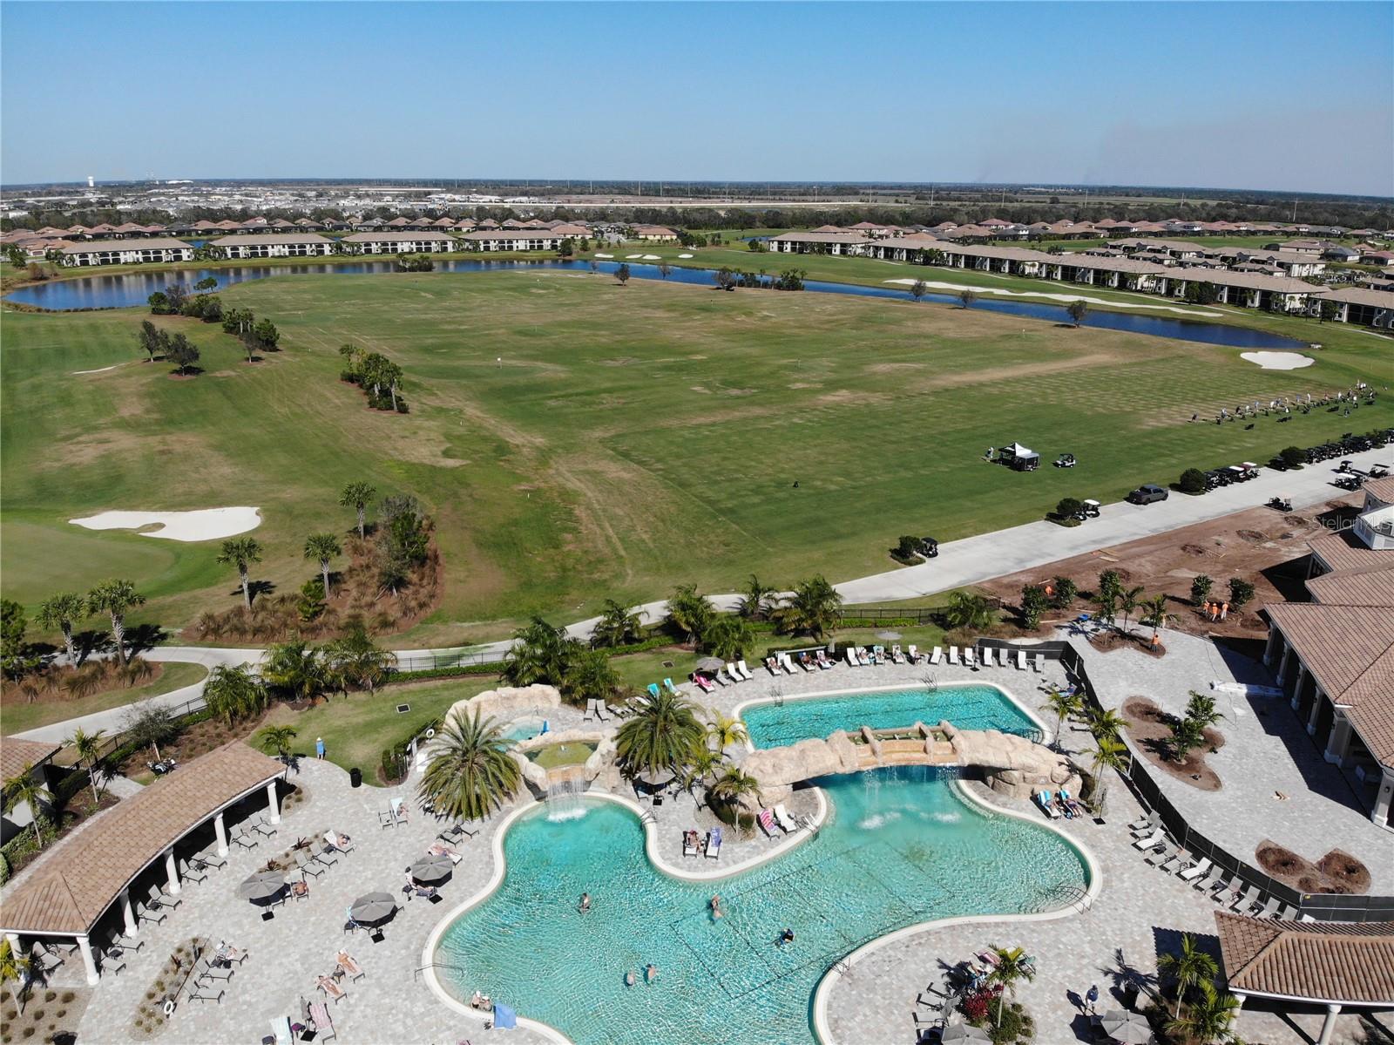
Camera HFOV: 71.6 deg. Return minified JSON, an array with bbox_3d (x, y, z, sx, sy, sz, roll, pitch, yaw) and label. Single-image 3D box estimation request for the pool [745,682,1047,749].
[{"bbox_3d":[15.711,16.721,80.295,23.573,0.800,8.800,-3,20,-10],"label":"pool"}]

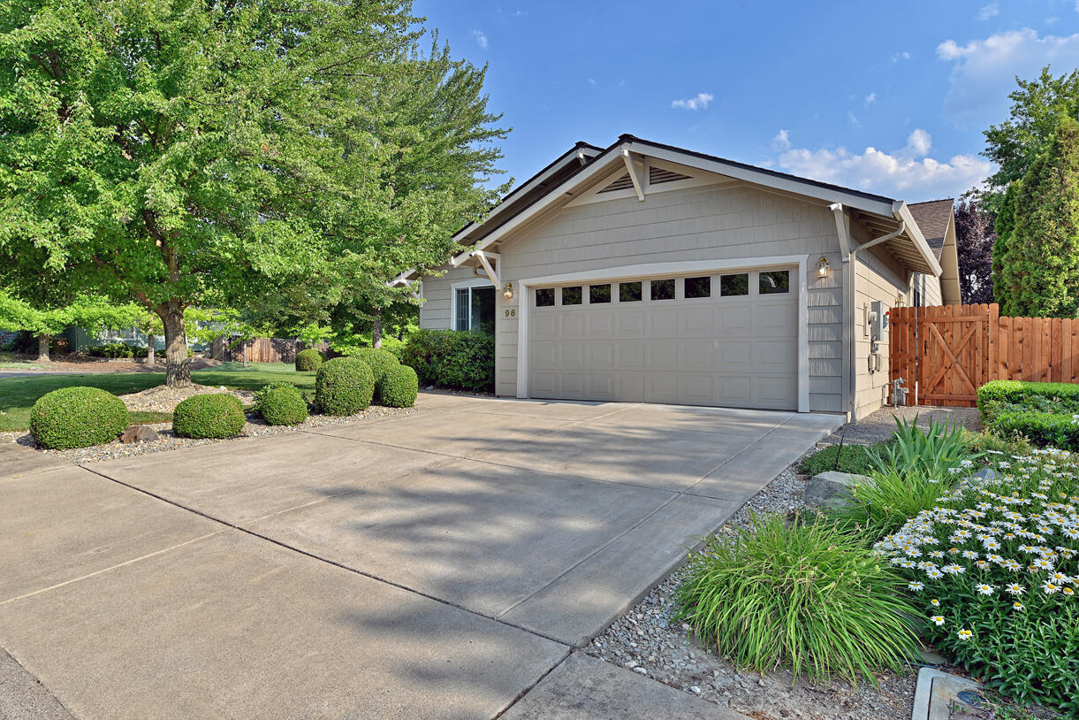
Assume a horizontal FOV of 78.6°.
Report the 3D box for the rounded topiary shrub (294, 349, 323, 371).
[{"bbox_3d":[-7.870,0.130,22.500,0.960,0.790,0.960,0,0,0],"label":"rounded topiary shrub"}]

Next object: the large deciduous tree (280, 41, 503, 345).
[{"bbox_3d":[-3.950,-3.850,17.600,6.300,9.100,6.000,0,0,0],"label":"large deciduous tree"}]

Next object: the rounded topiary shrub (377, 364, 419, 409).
[{"bbox_3d":[-2.330,0.430,10.980,0.640,0.730,0.640,0,0,0],"label":"rounded topiary shrub"}]

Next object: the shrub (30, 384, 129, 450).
[{"bbox_3d":[-5.320,0.670,7.660,0.980,0.720,0.980,0,0,0],"label":"shrub"}]

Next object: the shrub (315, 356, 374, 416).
[{"bbox_3d":[-3.010,0.400,10.220,0.880,0.910,0.880,0,0,0],"label":"shrub"}]

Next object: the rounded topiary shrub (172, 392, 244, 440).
[{"bbox_3d":[-4.180,0.710,8.370,0.860,0.570,0.860,0,0,0],"label":"rounded topiary shrub"}]

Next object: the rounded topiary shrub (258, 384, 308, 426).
[{"bbox_3d":[-3.600,0.630,9.290,0.650,0.590,0.650,0,0,0],"label":"rounded topiary shrub"}]

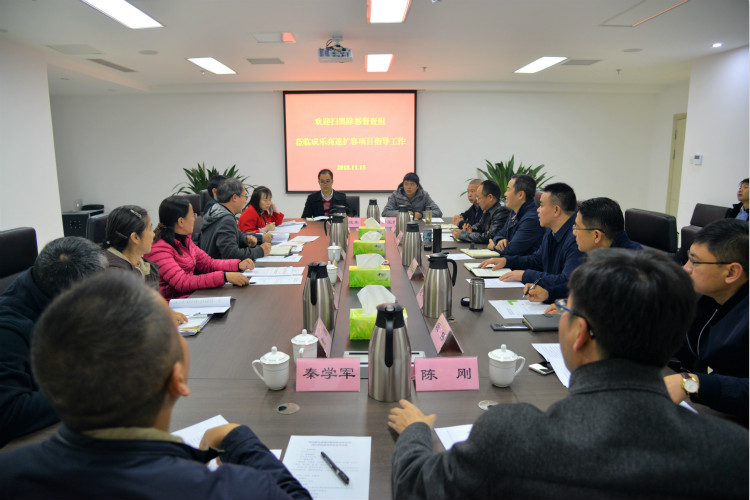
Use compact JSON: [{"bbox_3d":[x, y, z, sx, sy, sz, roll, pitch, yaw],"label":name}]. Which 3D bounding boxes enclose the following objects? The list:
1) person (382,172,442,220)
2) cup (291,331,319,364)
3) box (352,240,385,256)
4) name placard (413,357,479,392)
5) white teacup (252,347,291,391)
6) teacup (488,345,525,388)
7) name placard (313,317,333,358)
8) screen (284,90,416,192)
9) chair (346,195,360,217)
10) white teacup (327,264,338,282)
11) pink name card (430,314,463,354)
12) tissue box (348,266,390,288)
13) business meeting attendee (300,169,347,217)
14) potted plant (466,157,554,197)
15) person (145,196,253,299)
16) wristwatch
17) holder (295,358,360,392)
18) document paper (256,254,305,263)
[{"bbox_3d":[0.454,-0.291,6.112,0.660,1.280,0.750,0,11,-1],"label":"person"},{"bbox_3d":[-0.245,0.347,1.728,0.096,0.142,0.122,3,11,13],"label":"cup"},{"bbox_3d":[-0.042,-0.014,3.751,0.232,0.097,0.112,0,11,-2],"label":"box"},{"bbox_3d":[0.229,0.386,1.595,0.200,0.090,0.090,0,11,-1],"label":"name placard"},{"bbox_3d":[-0.325,0.374,1.582,0.123,0.142,0.096,0,11,-2],"label":"white teacup"},{"bbox_3d":[0.421,0.365,1.596,0.119,0.131,0.092,0,11,-1],"label":"teacup"},{"bbox_3d":[-0.222,0.335,1.935,0.099,0.088,0.202,0,11,-2],"label":"name placard"},{"bbox_3d":[-0.384,-1.710,8.014,2.100,1.605,0.050,0,11,-1],"label":"screen"},{"bbox_3d":[-0.482,-0.185,6.363,0.600,0.980,0.620,0,11,-1],"label":"chair"},{"bbox_3d":[-0.257,0.137,2.834,0.096,0.142,0.115,0,11,-2],"label":"white teacup"},{"bbox_3d":[0.278,0.322,1.933,0.092,0.088,0.197,0,11,-1],"label":"pink name card"},{"bbox_3d":[-0.027,0.154,2.861,0.231,0.092,0.122,0,11,-1],"label":"tissue box"},{"bbox_3d":[-0.606,-0.291,5.917,0.560,1.290,0.680,-1,11,-3],"label":"business meeting attendee"},{"bbox_3d":[1.817,-0.607,7.206,1.200,1.480,1.150,0,11,-1],"label":"potted plant"},{"bbox_3d":[-1.007,0.306,2.996,0.720,1.220,0.580,-1,11,-6],"label":"person"},{"bbox_3d":[0.912,0.392,1.445,0.042,0.058,0.042,-15,-30,24],"label":"wristwatch"},{"bbox_3d":[-0.145,0.390,1.598,0.200,0.090,0.096,0,11,-1],"label":"holder"},{"bbox_3d":[-0.687,0.066,3.582,0.297,0.003,0.210,0,11,-1],"label":"document paper"}]

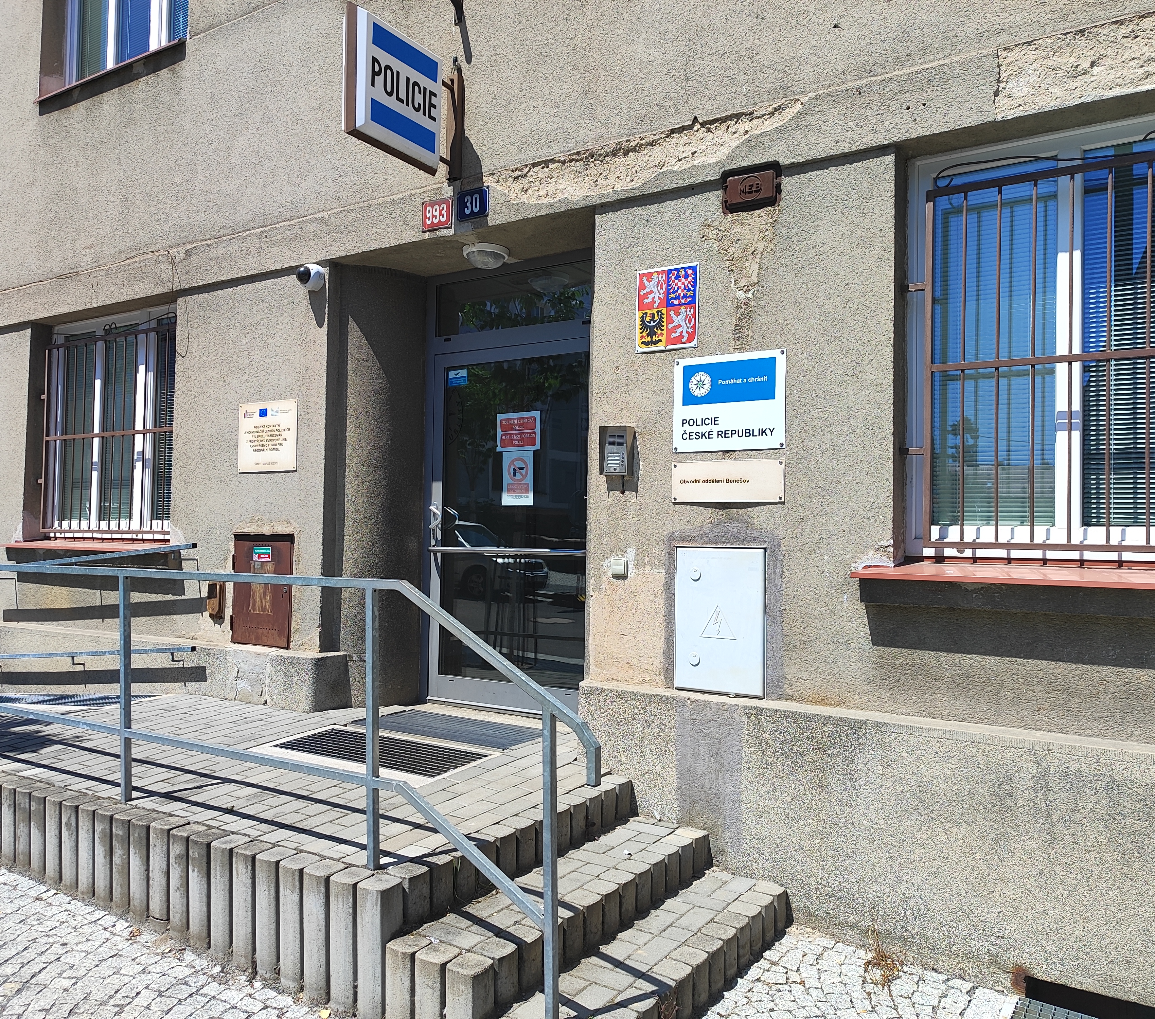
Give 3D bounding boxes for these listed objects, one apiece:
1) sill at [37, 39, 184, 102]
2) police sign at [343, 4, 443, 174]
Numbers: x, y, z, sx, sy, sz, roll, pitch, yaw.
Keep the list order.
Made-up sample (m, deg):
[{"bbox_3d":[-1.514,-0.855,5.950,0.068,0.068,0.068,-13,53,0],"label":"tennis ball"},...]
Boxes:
[{"bbox_3d":[-3.242,-3.038,6.649,1.835,0.050,0.240,0,-2,33],"label":"sill"},{"bbox_3d":[-0.845,-1.954,4.405,0.125,0.560,0.580,0,-2,32],"label":"police sign"}]

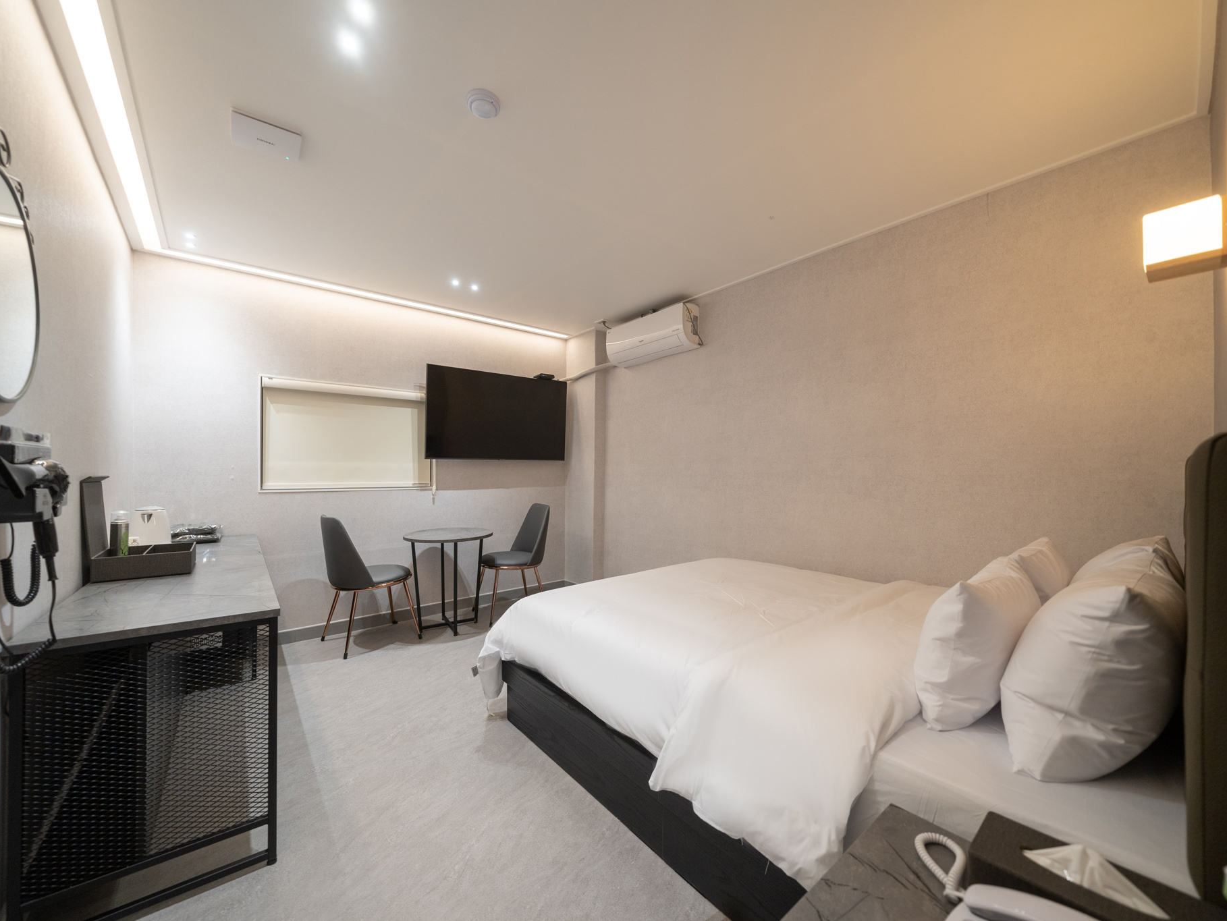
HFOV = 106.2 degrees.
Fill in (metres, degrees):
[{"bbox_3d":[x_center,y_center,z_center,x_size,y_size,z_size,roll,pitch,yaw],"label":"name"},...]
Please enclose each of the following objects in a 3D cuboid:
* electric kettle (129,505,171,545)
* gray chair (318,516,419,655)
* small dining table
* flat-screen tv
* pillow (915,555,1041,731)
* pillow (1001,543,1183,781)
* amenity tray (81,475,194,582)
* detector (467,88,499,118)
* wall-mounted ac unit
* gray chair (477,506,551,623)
[{"bbox_3d":[-2.385,0.351,2.370,0.151,0.220,0.209,1,-2,-35],"label":"electric kettle"},{"bbox_3d":[-1.641,0.777,3.078,0.463,0.842,0.565,-1,-2,44],"label":"gray chair"},{"bbox_3d":[-1.196,0.875,3.362,0.627,0.659,0.627,1,-2,-40],"label":"small dining table"},{"bbox_3d":[-0.952,-0.376,3.998,1.305,0.746,0.057,1,2,-39],"label":"flat-screen tv"},{"bbox_3d":[0.979,0.448,1.230,0.576,0.362,0.209,1,8,-40],"label":"pillow"},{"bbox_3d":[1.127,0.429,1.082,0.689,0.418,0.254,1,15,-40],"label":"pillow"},{"bbox_3d":[-1.893,0.259,1.849,0.307,0.379,0.316,1,-2,-40],"label":"amenity tray"},{"bbox_3d":[-0.461,-1.232,1.620,0.113,0.045,0.113,1,-2,-40],"label":"detector"},{"bbox_3d":[0.293,-0.961,3.653,0.186,0.299,0.855,1,-2,-40],"label":"wall-mounted ac unit"},{"bbox_3d":[-0.781,0.789,3.690,0.565,0.842,0.463,1,-1,-34],"label":"gray chair"}]

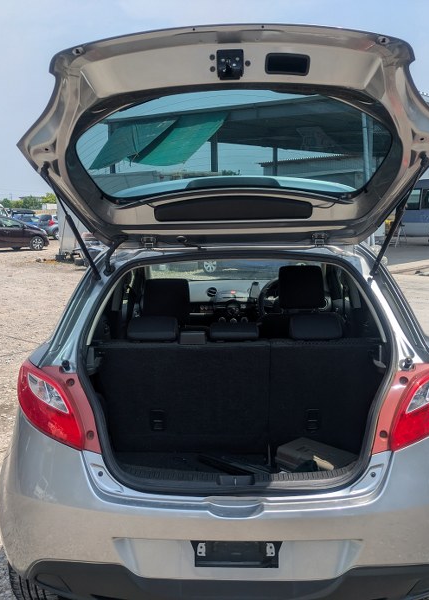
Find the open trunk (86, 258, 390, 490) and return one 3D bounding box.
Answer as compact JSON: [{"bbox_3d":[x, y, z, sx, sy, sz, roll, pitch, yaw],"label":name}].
[{"bbox_3d":[0.083,0.264,2.065,1.040,0.800,0.700,-1,9,1],"label":"open trunk"}]

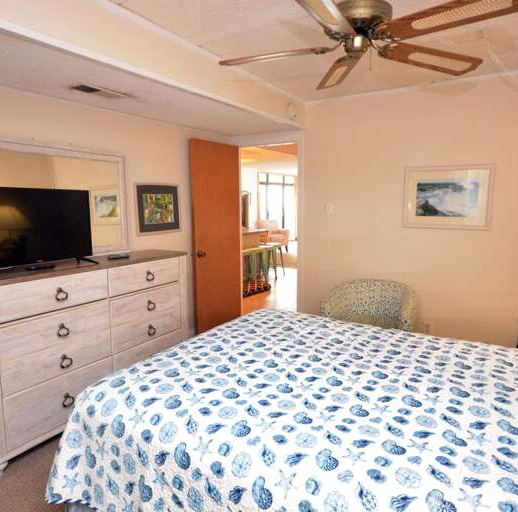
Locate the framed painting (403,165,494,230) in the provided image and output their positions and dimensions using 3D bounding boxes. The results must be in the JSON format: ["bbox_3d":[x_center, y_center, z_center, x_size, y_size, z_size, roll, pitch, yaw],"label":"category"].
[{"bbox_3d":[1.493,-0.464,3.231,0.641,0.501,0.030,4,9,31],"label":"framed painting"}]

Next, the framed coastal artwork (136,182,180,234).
[{"bbox_3d":[-0.843,-0.400,3.467,0.028,0.421,0.485,4,9,31],"label":"framed coastal artwork"}]

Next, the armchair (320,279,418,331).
[{"bbox_3d":[0.944,0.595,3.300,0.685,0.706,0.671,4,9,31],"label":"armchair"}]

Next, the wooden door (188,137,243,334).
[{"bbox_3d":[-0.397,-0.133,4.052,0.045,1.948,0.675,5,9,38],"label":"wooden door"}]

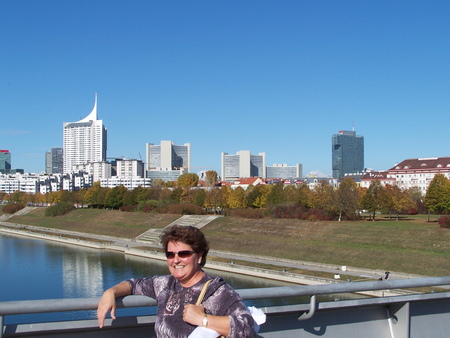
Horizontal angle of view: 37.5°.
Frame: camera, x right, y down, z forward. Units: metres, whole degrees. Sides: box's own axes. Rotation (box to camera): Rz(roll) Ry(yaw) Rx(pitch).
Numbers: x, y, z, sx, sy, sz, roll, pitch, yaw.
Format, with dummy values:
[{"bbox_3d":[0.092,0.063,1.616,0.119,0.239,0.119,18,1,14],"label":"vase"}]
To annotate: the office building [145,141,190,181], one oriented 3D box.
[{"bbox_3d":[-108.180,5.740,1270.000,86.160,118.710,70.000,0,-2,-5],"label":"office building"}]

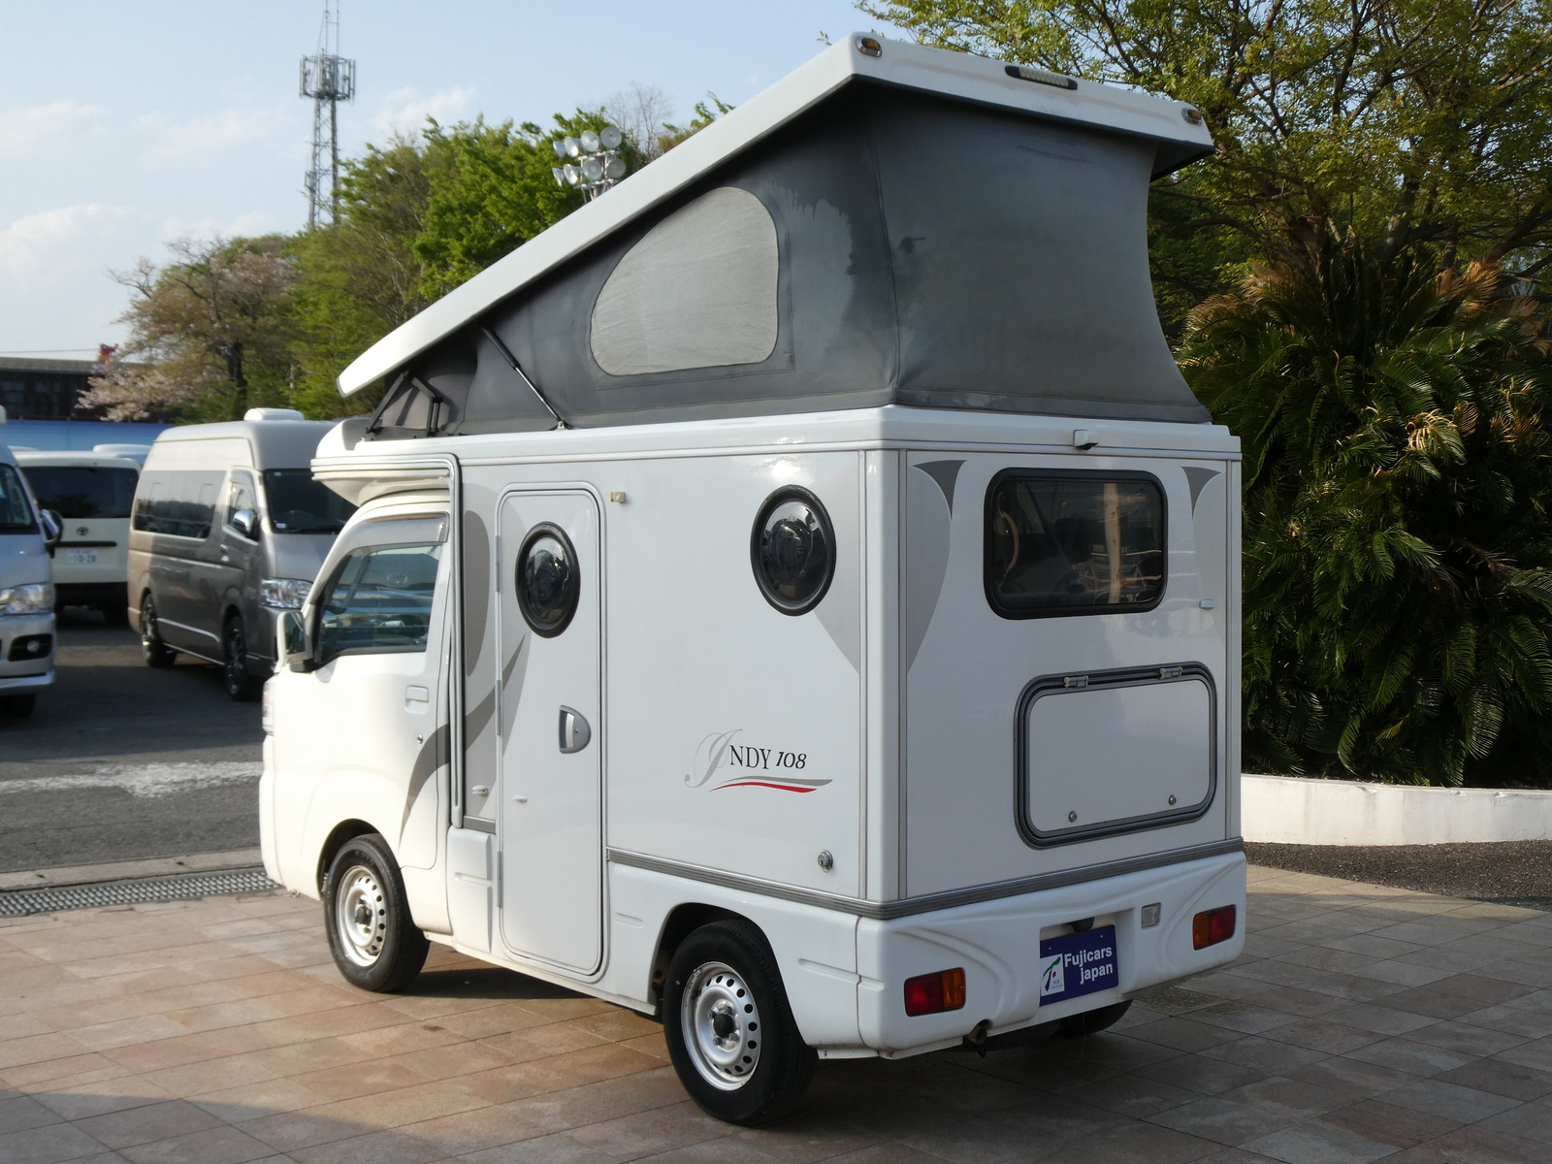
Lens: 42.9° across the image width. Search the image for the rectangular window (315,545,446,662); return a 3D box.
[{"bbox_3d":[-1.321,0.069,6.567,0.050,0.450,0.800,9,-5,-41],"label":"rectangular window"}]

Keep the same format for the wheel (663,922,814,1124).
[{"bbox_3d":[-0.101,1.162,5.206,0.145,0.532,0.532,-2,3,-41],"label":"wheel"}]

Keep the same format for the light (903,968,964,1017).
[{"bbox_3d":[0.377,0.987,4.752,0.195,0.100,0.045,-2,3,-41],"label":"light"}]

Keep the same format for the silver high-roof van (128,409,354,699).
[{"bbox_3d":[-4.360,-0.279,17.853,1.880,2.320,5.350,-1,4,-30],"label":"silver high-roof van"}]

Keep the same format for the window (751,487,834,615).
[{"bbox_3d":[0.043,-0.077,4.847,0.050,0.325,0.320,-2,3,-41],"label":"window"}]

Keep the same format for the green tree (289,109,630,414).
[{"bbox_3d":[-7.509,-5.591,47.188,8.800,11.270,8.000,0,2,-9],"label":"green tree"}]

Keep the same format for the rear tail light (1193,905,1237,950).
[{"bbox_3d":[1.215,0.961,5.487,0.195,0.100,0.045,-2,3,-41],"label":"rear tail light"}]

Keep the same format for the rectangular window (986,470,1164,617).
[{"bbox_3d":[0.788,-0.100,5.128,0.730,0.385,0.050,-2,3,-41],"label":"rectangular window"}]

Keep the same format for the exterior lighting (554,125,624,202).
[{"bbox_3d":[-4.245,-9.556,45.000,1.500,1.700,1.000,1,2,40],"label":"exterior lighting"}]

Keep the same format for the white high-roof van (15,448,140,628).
[{"bbox_3d":[-9.420,-0.630,25.200,1.750,2.050,4.800,-2,4,-32],"label":"white high-roof van"}]

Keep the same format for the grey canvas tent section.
[{"bbox_3d":[-0.069,-0.891,6.094,1.340,0.855,2.550,-2,3,-41],"label":"grey canvas tent section"}]

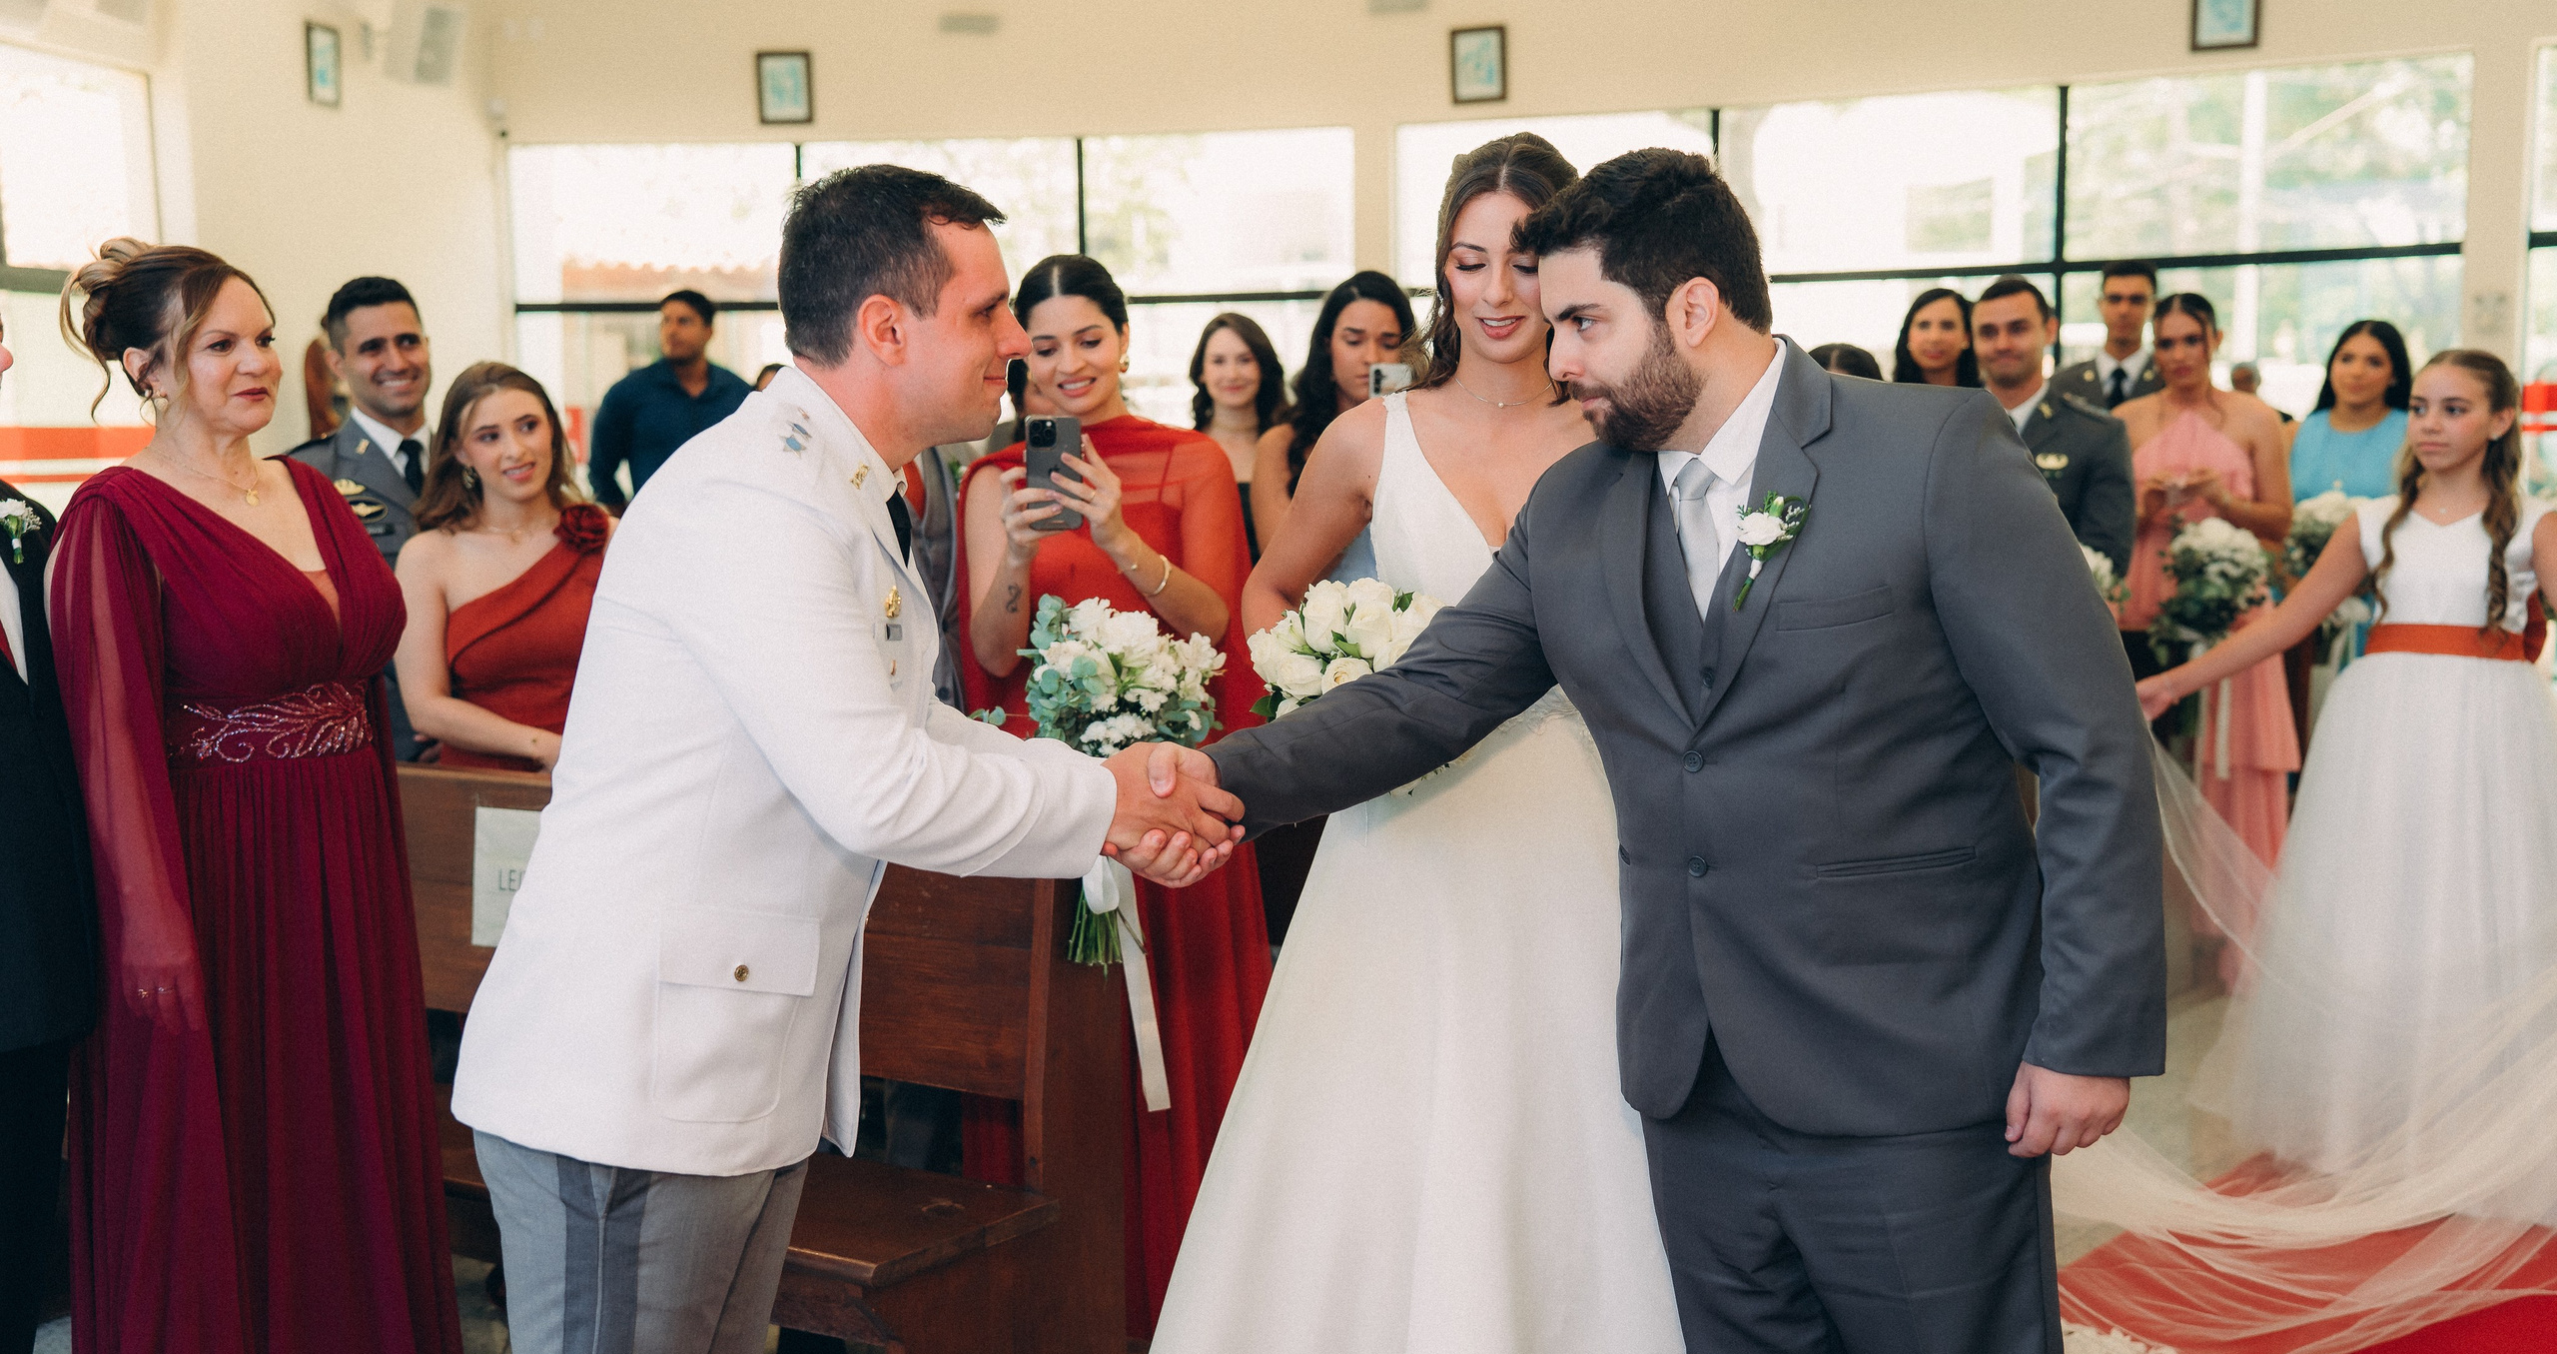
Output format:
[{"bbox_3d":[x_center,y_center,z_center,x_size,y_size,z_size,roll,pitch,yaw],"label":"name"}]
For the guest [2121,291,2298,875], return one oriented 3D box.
[{"bbox_3d":[2.297,-0.102,7.279,0.460,1.693,0.380,1,6,23],"label":"guest"}]

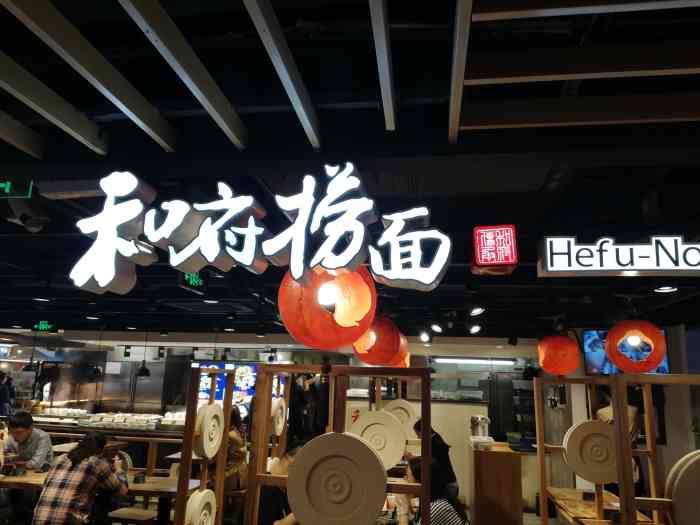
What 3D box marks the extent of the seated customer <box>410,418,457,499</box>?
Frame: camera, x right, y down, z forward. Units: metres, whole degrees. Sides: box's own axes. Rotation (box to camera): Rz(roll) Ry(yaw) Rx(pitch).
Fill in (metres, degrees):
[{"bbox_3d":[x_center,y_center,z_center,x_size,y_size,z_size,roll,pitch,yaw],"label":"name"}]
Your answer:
[{"bbox_3d":[0.649,2.048,4.820,0.750,1.240,0.500,0,-13,8],"label":"seated customer"}]

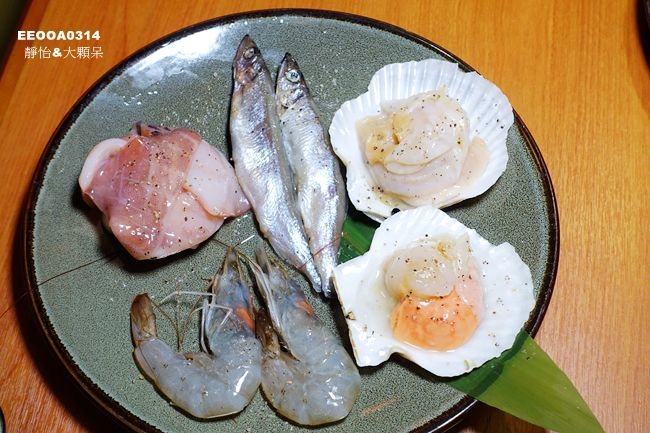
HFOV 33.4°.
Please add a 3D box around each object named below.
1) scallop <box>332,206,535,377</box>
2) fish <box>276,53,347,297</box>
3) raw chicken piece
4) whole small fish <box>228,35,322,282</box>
[{"bbox_3d":[0.053,0.039,0.517,0.091,0.029,0.090,-10,60,-7],"label":"scallop"},{"bbox_3d":[-0.005,-0.027,0.562,0.027,0.020,0.154,-7,59,-5],"label":"fish"},{"bbox_3d":[-0.080,-0.011,0.545,0.087,0.030,0.072,0,59,0],"label":"raw chicken piece"},{"bbox_3d":[-0.033,-0.031,0.564,0.028,0.020,0.167,-12,60,-8],"label":"whole small fish"}]

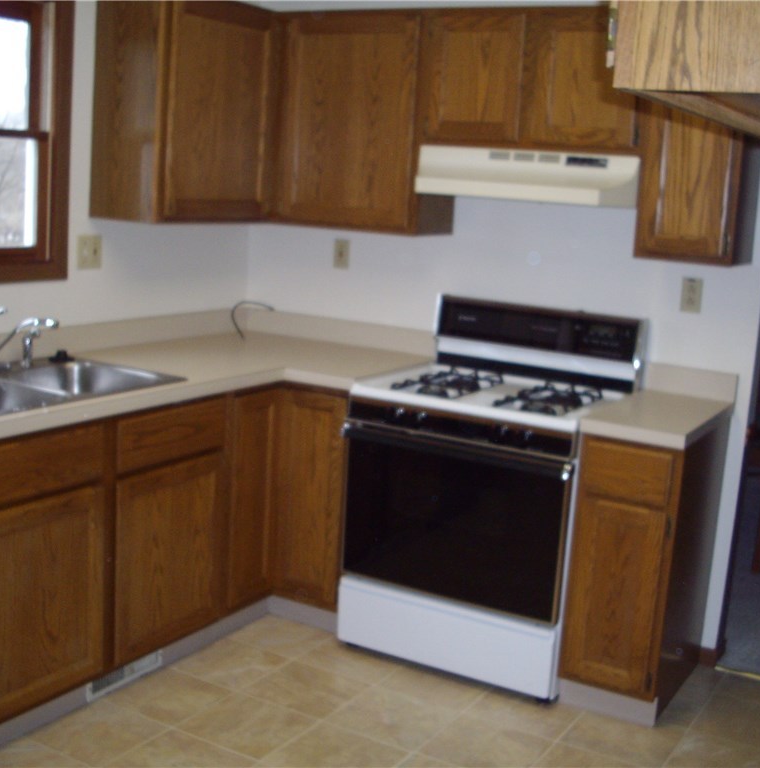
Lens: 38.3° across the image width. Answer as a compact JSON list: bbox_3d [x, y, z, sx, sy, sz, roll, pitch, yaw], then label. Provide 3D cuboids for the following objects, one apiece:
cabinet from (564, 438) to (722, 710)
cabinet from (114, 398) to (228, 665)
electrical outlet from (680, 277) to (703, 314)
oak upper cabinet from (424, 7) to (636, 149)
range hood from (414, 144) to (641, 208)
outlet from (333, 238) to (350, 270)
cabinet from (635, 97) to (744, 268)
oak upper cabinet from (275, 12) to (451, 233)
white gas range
[{"bbox_3d":[0.854,0.531,3.479,0.297,0.838,0.611,10,12,29],"label":"cabinet"},{"bbox_3d":[-0.886,0.396,3.502,0.616,0.807,0.567,10,12,29],"label":"cabinet"},{"bbox_3d":[1.028,-0.291,3.609,0.071,0.115,0.008,10,12,29],"label":"electrical outlet"},{"bbox_3d":[0.556,-0.983,3.599,0.778,0.434,0.328,10,12,29],"label":"oak upper cabinet"},{"bbox_3d":[0.500,-0.683,3.590,0.772,0.158,0.472,10,12,29],"label":"range hood"},{"bbox_3d":[-0.154,-0.506,4.267,0.071,0.115,0.008,10,12,29],"label":"outlet"},{"bbox_3d":[1.009,-0.755,3.368,0.293,0.740,0.328,10,12,29],"label":"cabinet"},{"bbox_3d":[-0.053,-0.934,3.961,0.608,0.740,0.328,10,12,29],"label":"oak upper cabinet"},{"bbox_3d":[0.373,0.332,3.663,0.761,1.159,0.686,10,12,29],"label":"white gas range"}]

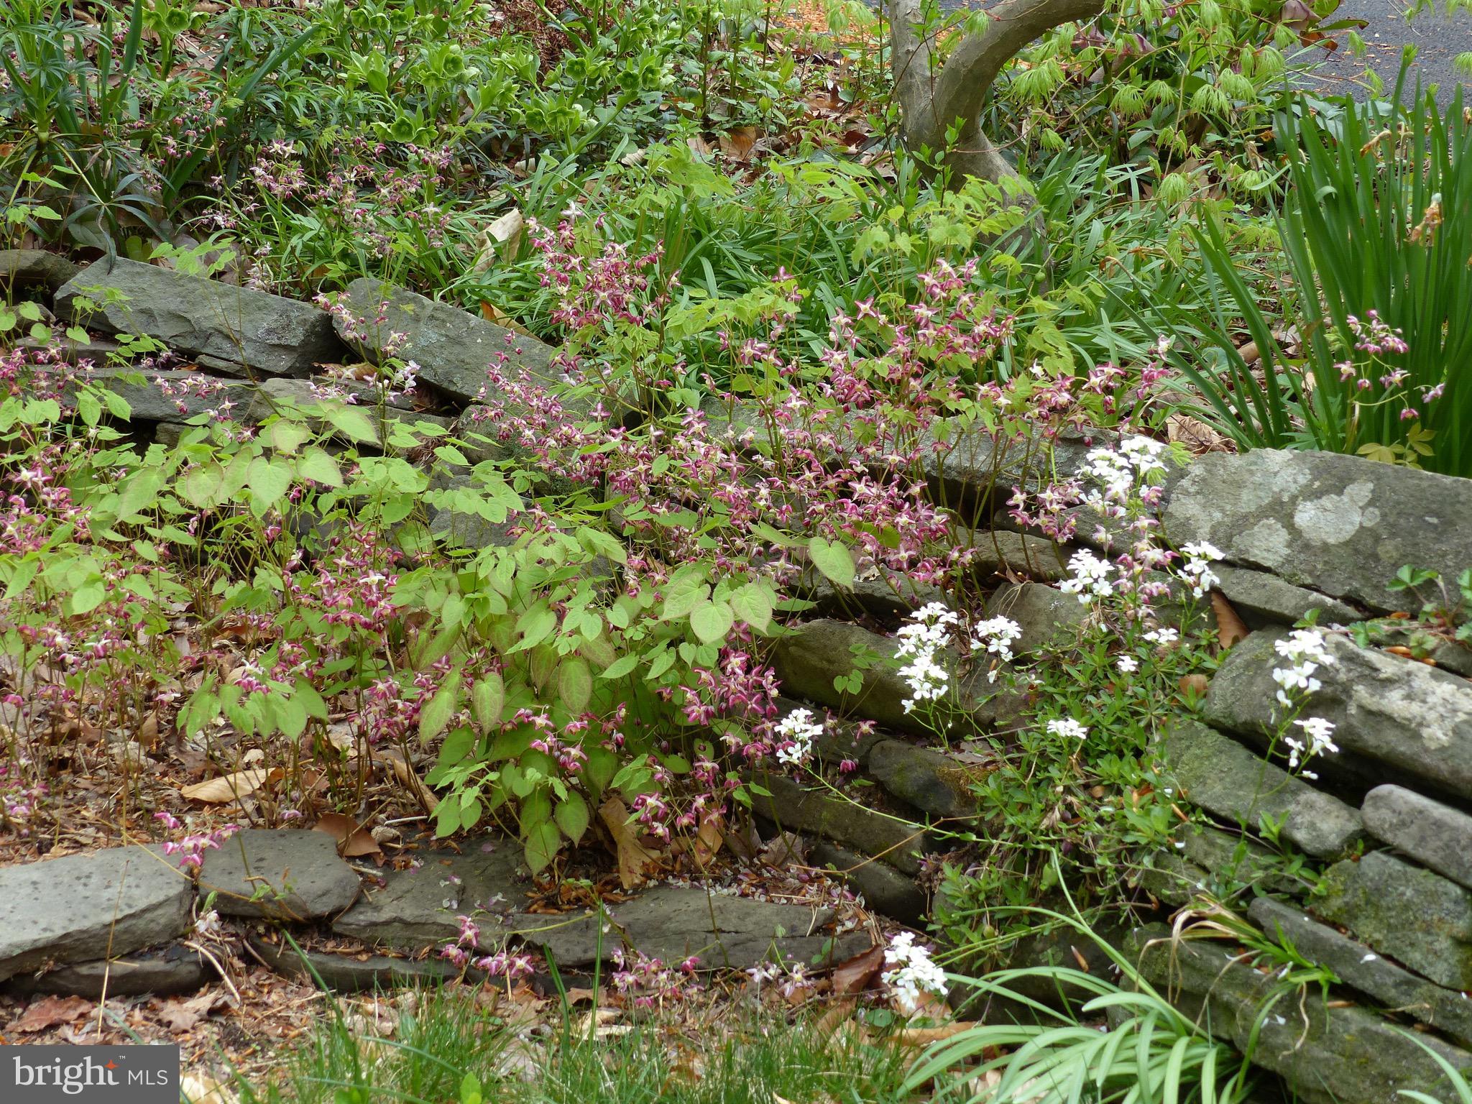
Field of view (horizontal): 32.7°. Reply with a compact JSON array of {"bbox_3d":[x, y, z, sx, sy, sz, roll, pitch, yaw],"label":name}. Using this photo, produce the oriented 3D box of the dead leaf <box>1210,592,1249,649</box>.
[{"bbox_3d":[0.451,0.063,2.297,0.038,0.051,0.031,8,23,18],"label":"dead leaf"}]

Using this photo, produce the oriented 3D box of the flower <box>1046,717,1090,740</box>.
[{"bbox_3d":[0.317,0.169,2.400,0.041,0.018,0.031,0,22,0],"label":"flower"}]

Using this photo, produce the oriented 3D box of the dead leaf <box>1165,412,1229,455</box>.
[{"bbox_3d":[0.473,-0.121,2.575,0.064,0.034,0.051,0,22,0],"label":"dead leaf"}]

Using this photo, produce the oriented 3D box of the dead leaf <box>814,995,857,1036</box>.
[{"bbox_3d":[0.094,0.444,2.400,0.041,0.027,0.037,-8,23,-18],"label":"dead leaf"}]

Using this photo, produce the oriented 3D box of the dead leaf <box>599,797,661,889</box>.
[{"bbox_3d":[-0.118,0.324,2.790,0.065,0.100,0.030,0,-10,0],"label":"dead leaf"}]

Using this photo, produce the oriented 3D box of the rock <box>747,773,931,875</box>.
[{"bbox_3d":[0.134,0.296,2.880,0.245,0.055,0.100,16,25,37],"label":"rock"}]

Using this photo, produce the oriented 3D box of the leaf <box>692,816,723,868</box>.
[{"bbox_3d":[-0.029,0.290,2.513,0.033,0.051,0.031,0,22,0],"label":"leaf"}]

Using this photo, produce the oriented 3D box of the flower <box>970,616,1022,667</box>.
[{"bbox_3d":[0.296,0.101,2.850,0.057,0.045,0.050,0,40,0],"label":"flower"}]

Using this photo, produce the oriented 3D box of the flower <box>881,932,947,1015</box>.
[{"bbox_3d":[0.185,0.436,2.600,0.062,0.070,0.050,5,36,14],"label":"flower"}]

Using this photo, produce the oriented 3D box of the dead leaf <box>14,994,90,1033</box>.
[{"bbox_3d":[-0.652,0.441,2.400,0.070,0.017,0.043,-10,24,-23],"label":"dead leaf"}]

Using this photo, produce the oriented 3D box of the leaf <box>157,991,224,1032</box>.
[{"bbox_3d":[-0.523,0.441,2.410,0.062,0.018,0.046,-6,23,-14],"label":"leaf"}]

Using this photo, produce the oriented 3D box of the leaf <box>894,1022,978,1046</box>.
[{"bbox_3d":[0.209,0.500,2.600,0.088,0.018,0.040,0,30,0],"label":"leaf"}]

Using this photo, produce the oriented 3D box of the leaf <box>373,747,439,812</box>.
[{"bbox_3d":[-0.349,0.241,2.647,0.041,0.046,0.088,-21,30,-41],"label":"leaf"}]

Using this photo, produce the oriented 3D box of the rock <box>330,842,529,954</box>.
[{"bbox_3d":[-0.338,0.380,2.760,0.200,0.040,0.170,-2,20,-5],"label":"rock"}]

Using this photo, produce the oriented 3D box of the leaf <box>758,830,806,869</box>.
[{"bbox_3d":[0.051,0.333,2.810,0.055,0.050,0.020,3,-20,9],"label":"leaf"}]

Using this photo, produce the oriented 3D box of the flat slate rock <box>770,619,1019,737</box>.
[{"bbox_3d":[0.172,0.124,2.585,0.268,0.074,0.134,17,28,37],"label":"flat slate rock"}]

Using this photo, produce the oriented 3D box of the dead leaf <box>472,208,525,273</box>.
[{"bbox_3d":[-0.348,-0.458,3.680,0.070,0.095,0.030,7,-14,19],"label":"dead leaf"}]

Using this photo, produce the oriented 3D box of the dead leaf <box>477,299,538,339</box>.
[{"bbox_3d":[-0.320,-0.325,3.520,0.080,0.025,0.040,11,48,28],"label":"dead leaf"}]

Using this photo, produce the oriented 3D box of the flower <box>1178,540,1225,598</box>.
[{"bbox_3d":[0.424,0.015,2.287,0.043,0.051,0.041,0,22,0],"label":"flower"}]

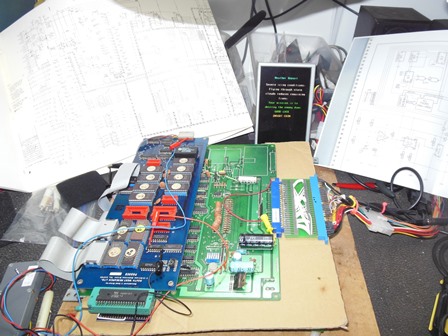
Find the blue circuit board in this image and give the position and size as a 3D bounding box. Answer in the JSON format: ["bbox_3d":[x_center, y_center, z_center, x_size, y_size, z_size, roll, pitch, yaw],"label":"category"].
[{"bbox_3d":[-0.095,0.035,0.450,0.115,0.018,0.282,-1,40,7],"label":"blue circuit board"}]

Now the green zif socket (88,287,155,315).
[{"bbox_3d":[-0.102,0.134,0.325,0.064,0.015,0.021,-1,40,8],"label":"green zif socket"}]

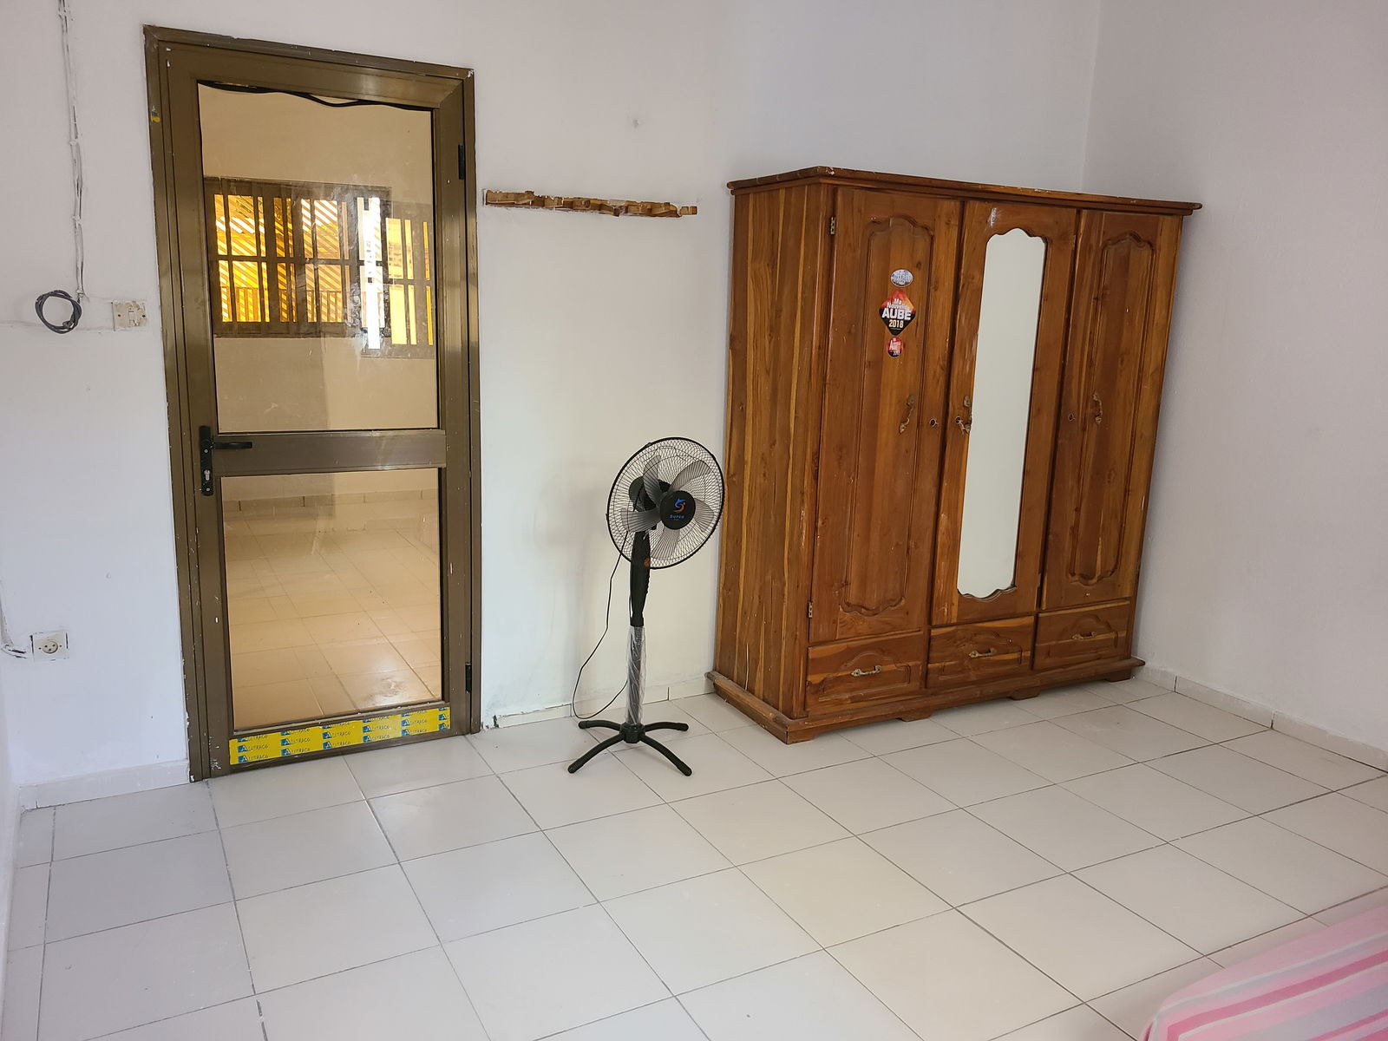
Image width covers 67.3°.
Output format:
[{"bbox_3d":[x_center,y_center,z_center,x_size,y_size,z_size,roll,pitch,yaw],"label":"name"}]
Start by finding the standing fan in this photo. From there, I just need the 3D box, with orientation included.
[{"bbox_3d":[-0.182,0.250,3.486,0.534,1.102,0.534,-6,14,-36],"label":"standing fan"}]

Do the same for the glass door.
[{"bbox_3d":[-1.134,-0.302,3.280,0.922,2.203,0.090,-4,13,-28],"label":"glass door"}]

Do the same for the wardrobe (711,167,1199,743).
[{"bbox_3d":[1.022,-0.274,4.132,1.832,1.954,0.596,-4,13,-28],"label":"wardrobe"}]

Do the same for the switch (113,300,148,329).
[{"bbox_3d":[-1.595,-0.578,2.948,0.082,0.080,0.014,-4,13,-28],"label":"switch"}]

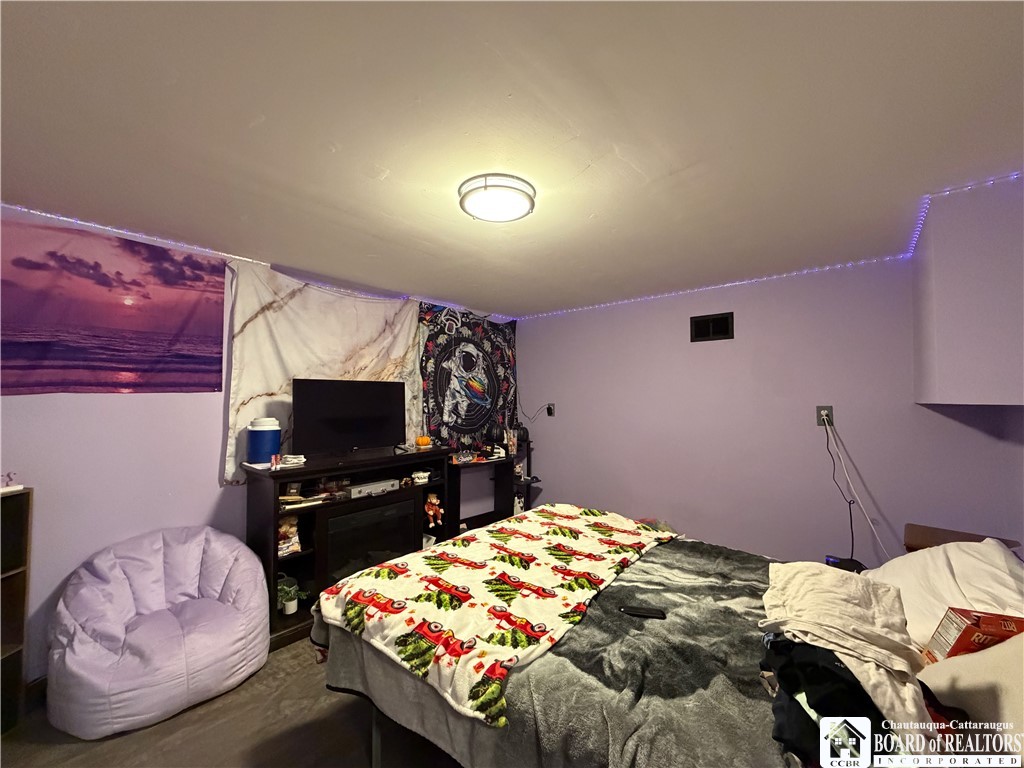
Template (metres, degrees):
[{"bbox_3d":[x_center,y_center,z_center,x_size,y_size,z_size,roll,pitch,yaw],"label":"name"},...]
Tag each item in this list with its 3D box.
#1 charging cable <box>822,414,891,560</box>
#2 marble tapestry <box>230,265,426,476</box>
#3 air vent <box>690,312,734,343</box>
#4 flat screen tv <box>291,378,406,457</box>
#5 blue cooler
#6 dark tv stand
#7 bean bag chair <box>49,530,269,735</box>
[{"bbox_3d":[1.935,0.560,2.333,0.280,0.750,0.170,-1,-2,41],"label":"charging cable"},{"bbox_3d":[-1.129,-0.054,2.764,0.045,1.247,1.300,-1,-2,41],"label":"marble tapestry"},{"bbox_3d":[1.418,-0.400,2.945,0.290,0.184,0.017,-1,-2,41],"label":"air vent"},{"bbox_3d":[-0.968,0.219,2.550,0.150,0.476,0.729,-1,-2,41],"label":"flat screen tv"},{"bbox_3d":[-1.367,0.312,2.296,0.163,0.254,0.163,-1,-2,41],"label":"blue cooler"},{"bbox_3d":[-0.967,0.907,2.623,0.375,0.899,1.187,-1,-2,41],"label":"dark tv stand"},{"bbox_3d":[-1.519,1.007,1.861,0.565,0.645,0.735,-1,-2,41],"label":"bean bag chair"}]

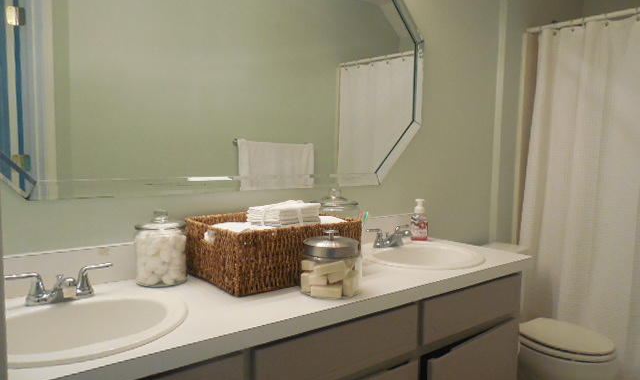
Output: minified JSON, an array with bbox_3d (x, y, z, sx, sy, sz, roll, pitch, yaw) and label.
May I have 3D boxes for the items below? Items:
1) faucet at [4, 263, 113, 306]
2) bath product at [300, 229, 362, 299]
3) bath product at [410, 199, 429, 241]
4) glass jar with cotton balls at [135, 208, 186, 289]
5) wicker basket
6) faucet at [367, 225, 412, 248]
[{"bbox_3d":[-0.606,0.237,1.107,0.247,0.077,0.157,-3,6,-39],"label":"faucet"},{"bbox_3d":[0.034,0.198,1.298,0.170,0.170,0.170,1,4,0],"label":"bath product"},{"bbox_3d":[0.455,0.135,2.094,0.074,0.184,0.056,2,5,12],"label":"bath product"},{"bbox_3d":[-0.465,0.164,1.358,0.145,0.211,0.145,1,4,0],"label":"glass jar with cotton balls"},{"bbox_3d":[-0.140,0.181,1.482,0.454,0.169,0.326,-3,6,-39],"label":"wicker basket"},{"bbox_3d":[0.312,0.195,1.854,0.251,0.077,0.149,-3,6,-39],"label":"faucet"}]

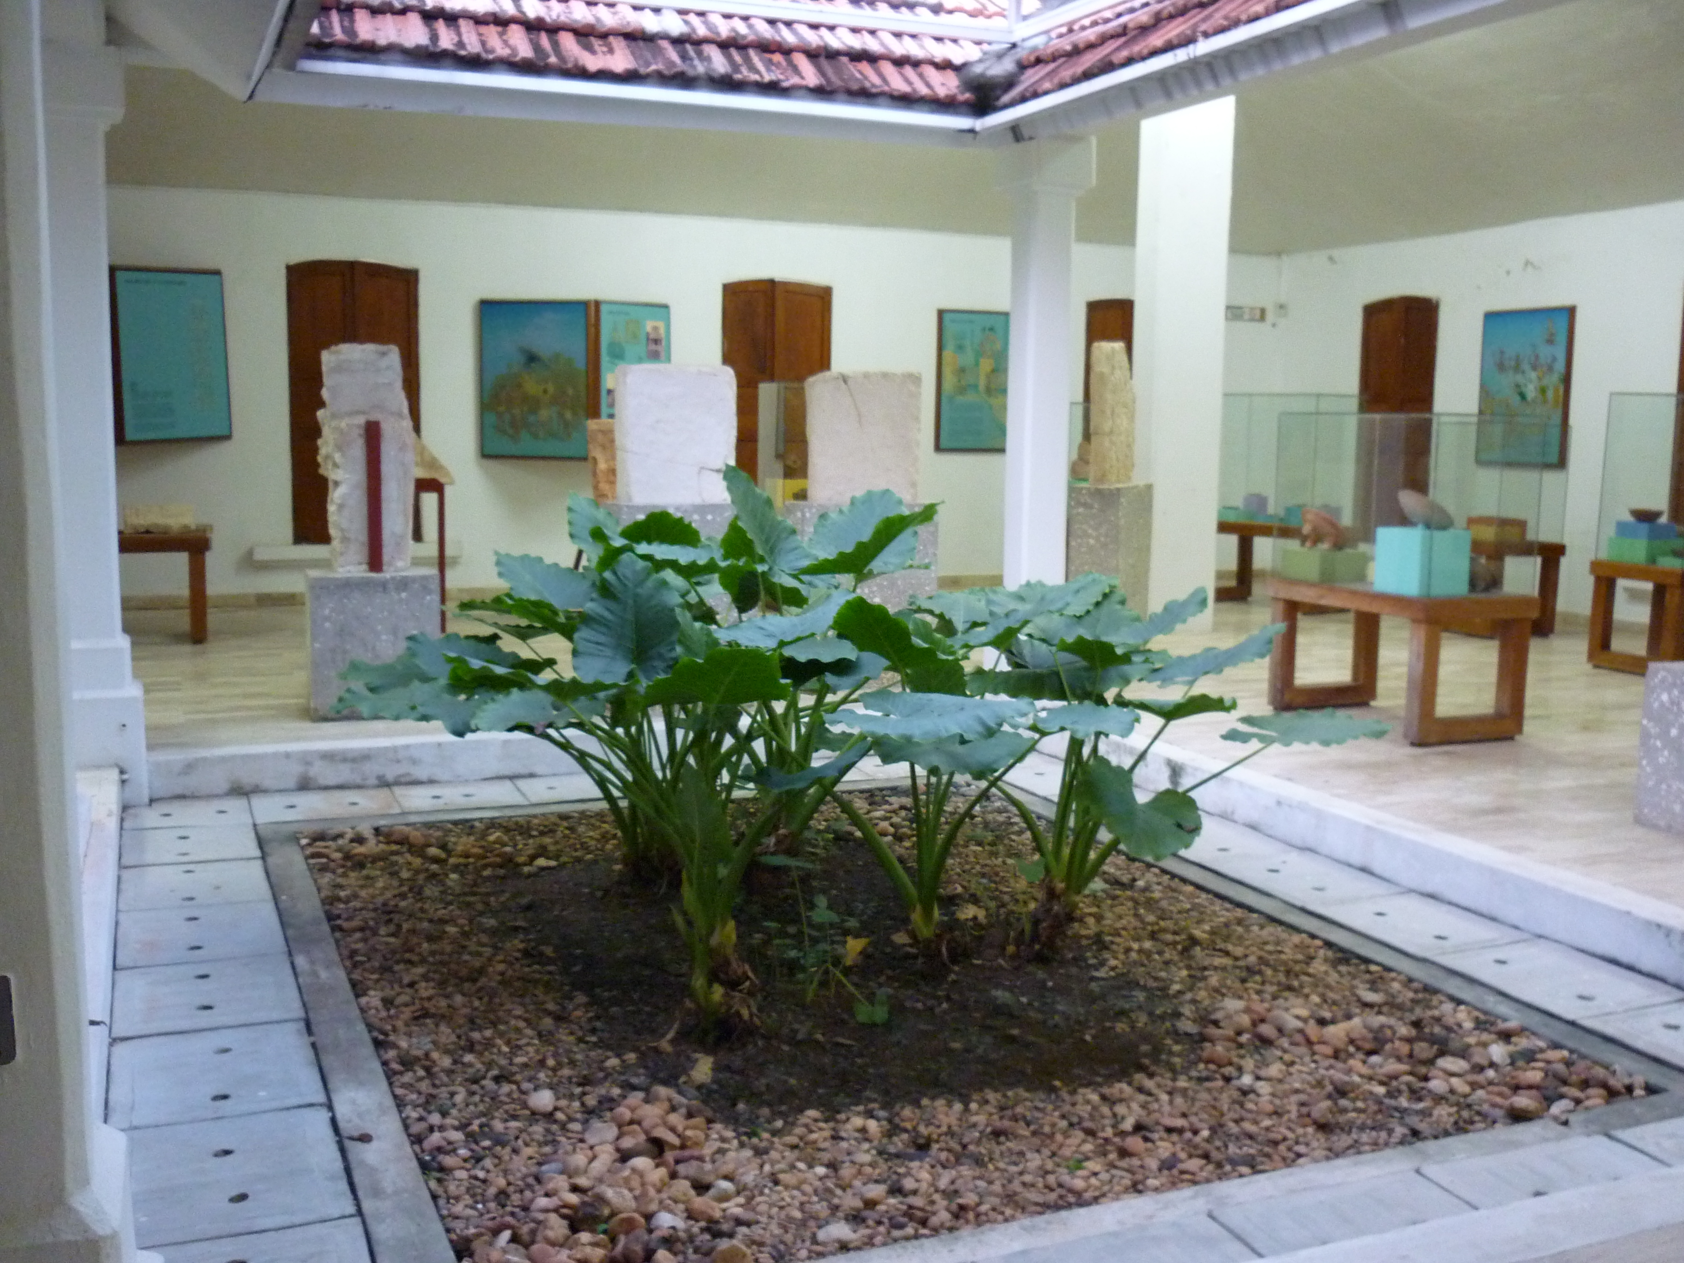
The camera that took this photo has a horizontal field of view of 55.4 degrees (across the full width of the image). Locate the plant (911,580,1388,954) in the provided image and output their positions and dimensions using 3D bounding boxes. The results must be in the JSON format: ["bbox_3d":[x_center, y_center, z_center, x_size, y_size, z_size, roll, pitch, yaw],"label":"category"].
[{"bbox_3d":[1.051,0.453,5.494,1.546,1.176,1.260,1,6,0],"label":"plant"}]

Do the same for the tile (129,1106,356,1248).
[{"bbox_3d":[-1.424,1.274,3.712,0.524,0.050,0.647,-2,7,-23],"label":"tile"}]

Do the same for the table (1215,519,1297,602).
[{"bbox_3d":[3.885,-0.585,14.269,0.745,0.730,1.212,-4,9,-36],"label":"table"}]

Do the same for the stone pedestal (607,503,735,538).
[{"bbox_3d":[-0.915,-0.181,9.093,0.816,1.080,0.430,-2,8,-23],"label":"stone pedestal"}]

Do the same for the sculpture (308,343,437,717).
[{"bbox_3d":[-2.544,-0.540,8.667,0.689,1.977,0.403,-2,7,-23],"label":"sculpture"}]

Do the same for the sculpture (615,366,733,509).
[{"bbox_3d":[-0.994,-1.139,9.383,0.669,0.781,0.286,-2,7,-23],"label":"sculpture"}]

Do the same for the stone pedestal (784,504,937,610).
[{"bbox_3d":[0.094,-0.213,9.352,0.818,1.080,0.438,-2,8,-23],"label":"stone pedestal"}]

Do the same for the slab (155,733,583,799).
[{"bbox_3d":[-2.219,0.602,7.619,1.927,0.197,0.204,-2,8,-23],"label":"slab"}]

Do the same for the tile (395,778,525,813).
[{"bbox_3d":[-1.744,0.764,7.316,0.562,0.050,0.547,-2,8,-23],"label":"tile"}]

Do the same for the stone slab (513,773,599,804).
[{"bbox_3d":[-1.279,0.792,7.964,0.613,0.040,0.588,-2,7,-23],"label":"stone slab"}]

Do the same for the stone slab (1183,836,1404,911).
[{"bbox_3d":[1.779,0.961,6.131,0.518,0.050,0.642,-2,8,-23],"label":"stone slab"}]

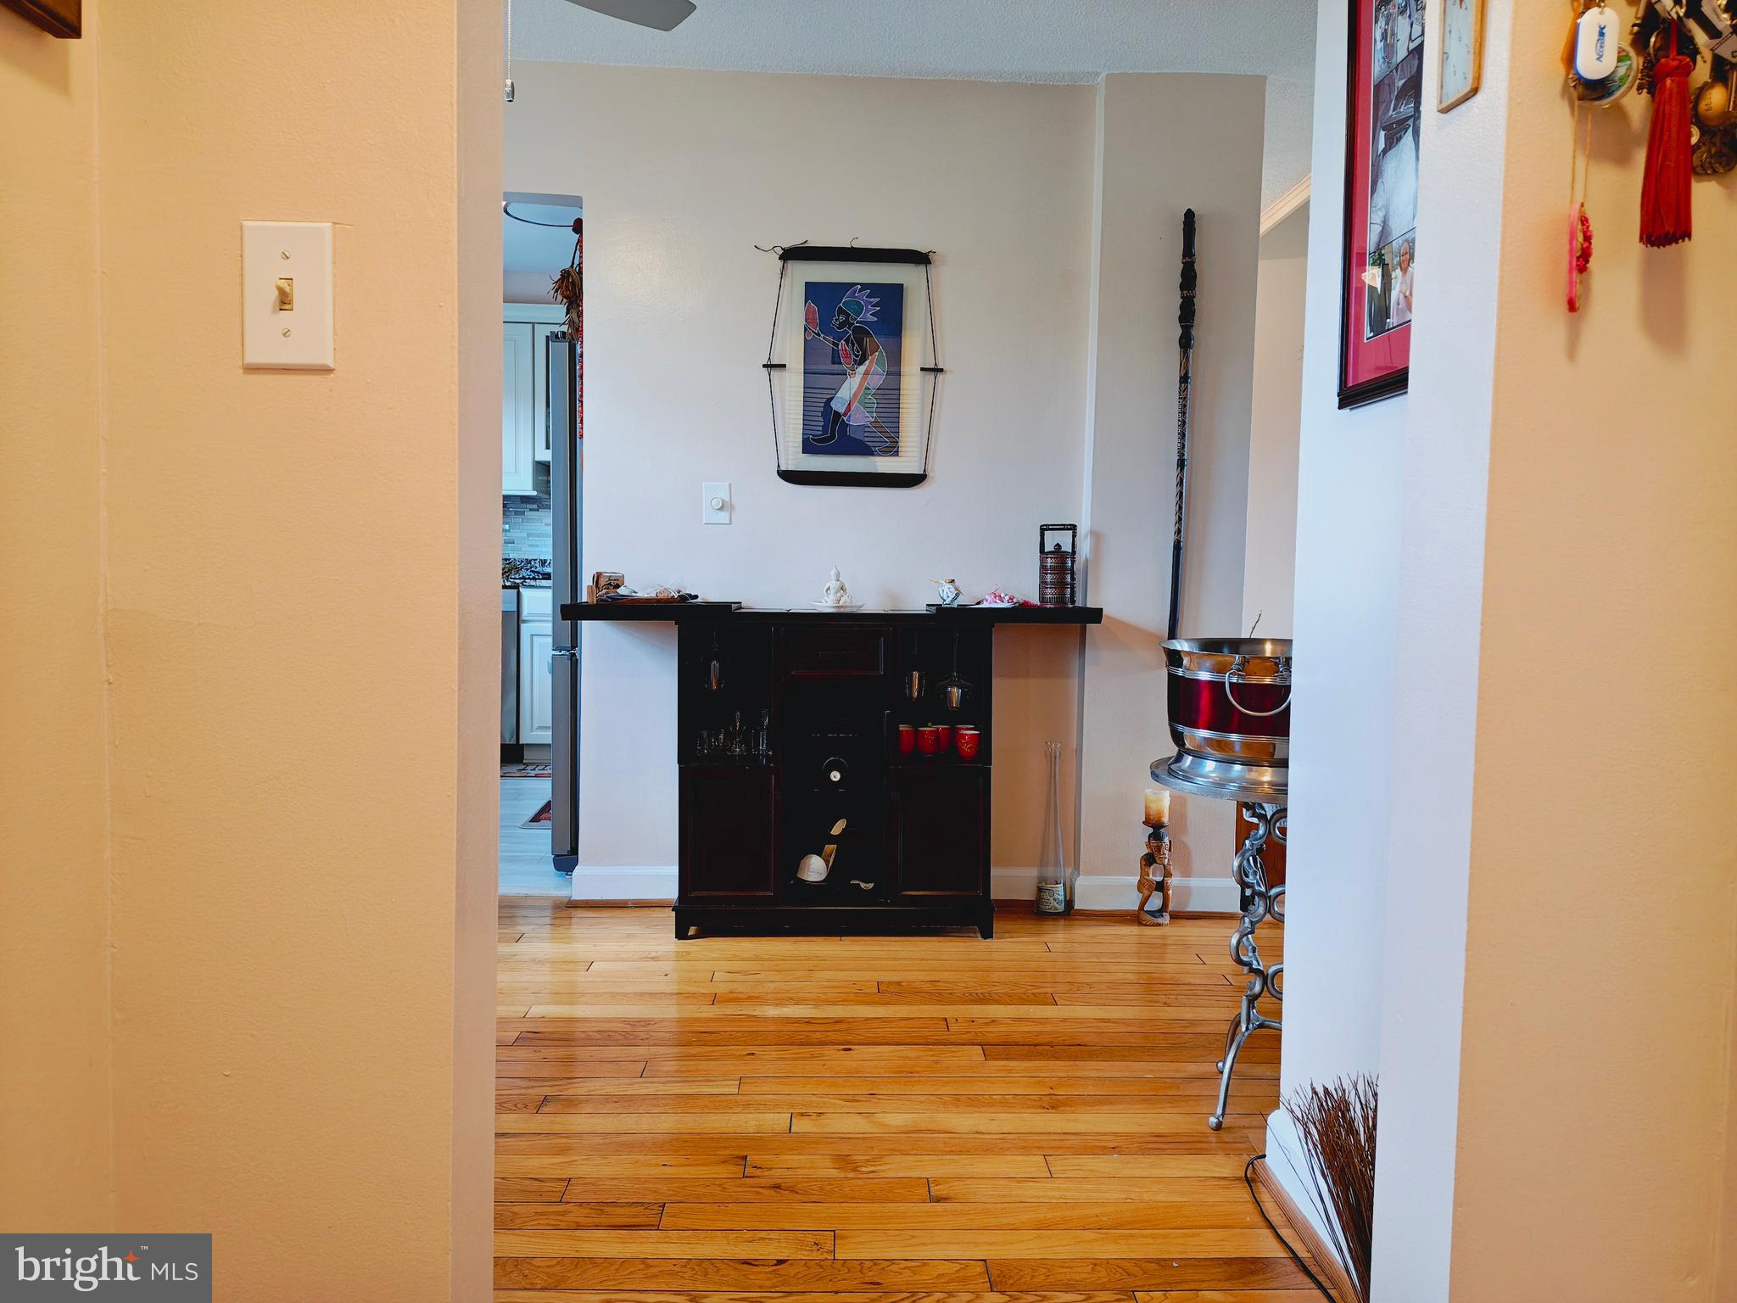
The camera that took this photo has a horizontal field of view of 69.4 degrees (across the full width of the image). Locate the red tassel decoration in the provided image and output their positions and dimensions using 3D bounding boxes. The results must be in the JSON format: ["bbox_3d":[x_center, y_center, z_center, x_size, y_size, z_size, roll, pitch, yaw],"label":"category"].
[{"bbox_3d":[0.615,-0.395,0.967,0.036,0.160,0.033,1,3,-2],"label":"red tassel decoration"}]

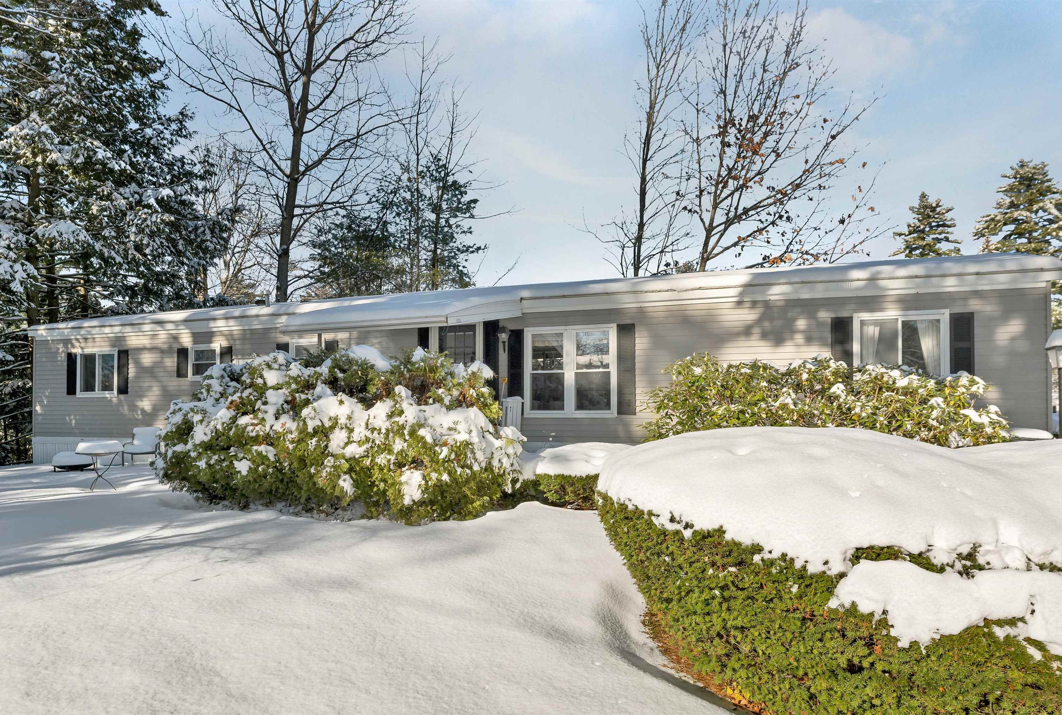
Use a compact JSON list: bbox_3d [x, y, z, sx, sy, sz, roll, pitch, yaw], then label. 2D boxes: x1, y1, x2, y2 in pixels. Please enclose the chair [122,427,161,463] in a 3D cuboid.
[{"bbox_3d":[-7.740,1.800,11.900,0.640,0.830,0.700,0,-2,-16],"label":"chair"}]

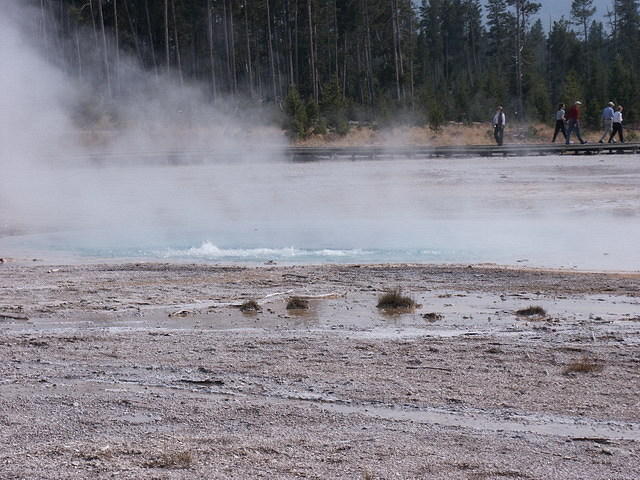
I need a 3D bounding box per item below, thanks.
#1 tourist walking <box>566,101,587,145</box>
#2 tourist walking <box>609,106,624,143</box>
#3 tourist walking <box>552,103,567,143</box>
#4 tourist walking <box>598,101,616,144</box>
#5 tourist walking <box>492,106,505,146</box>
[{"bbox_3d":[10.637,-4.842,88.000,0.840,1.780,0.560,-1,4,-8],"label":"tourist walking"},{"bbox_3d":[12.415,-4.830,89.000,0.640,1.582,0.480,-1,4,-14],"label":"tourist walking"},{"bbox_3d":[9.948,-4.805,88.000,0.640,1.622,0.480,-1,4,-10],"label":"tourist walking"},{"bbox_3d":[12.049,-4.908,89.000,0.720,1.754,0.540,-1,4,-14],"label":"tourist walking"},{"bbox_3d":[7.425,-4.716,88.000,0.520,1.660,0.360,1,4,10],"label":"tourist walking"}]

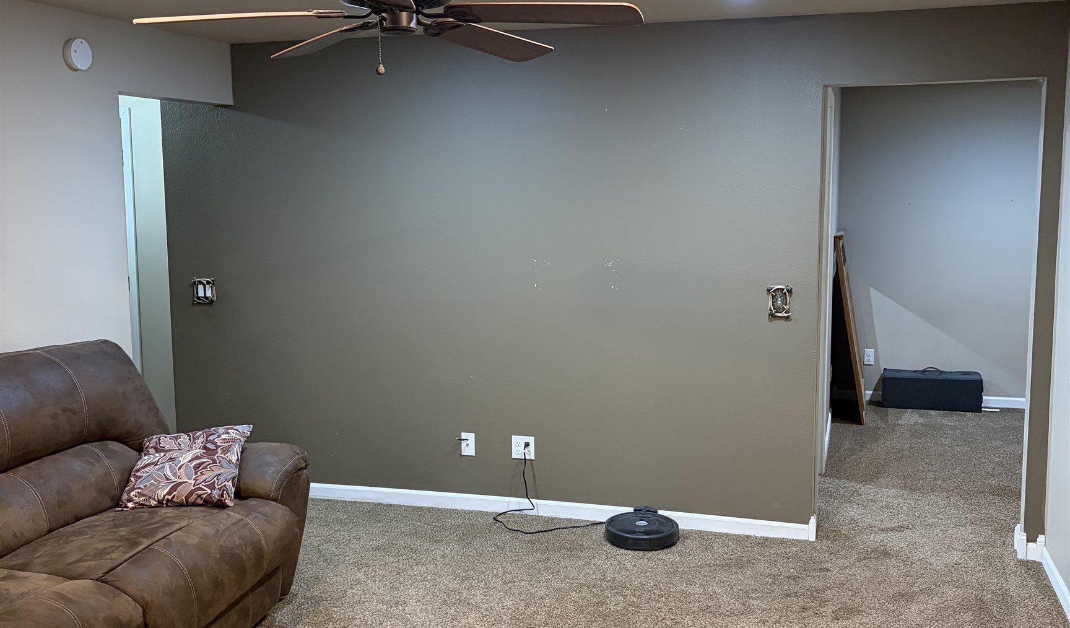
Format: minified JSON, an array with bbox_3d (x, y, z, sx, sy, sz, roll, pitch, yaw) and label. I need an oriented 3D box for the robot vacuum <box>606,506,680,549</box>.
[{"bbox_3d":[0.488,0.985,4.859,0.340,0.092,0.345,1,6,17],"label":"robot vacuum"}]

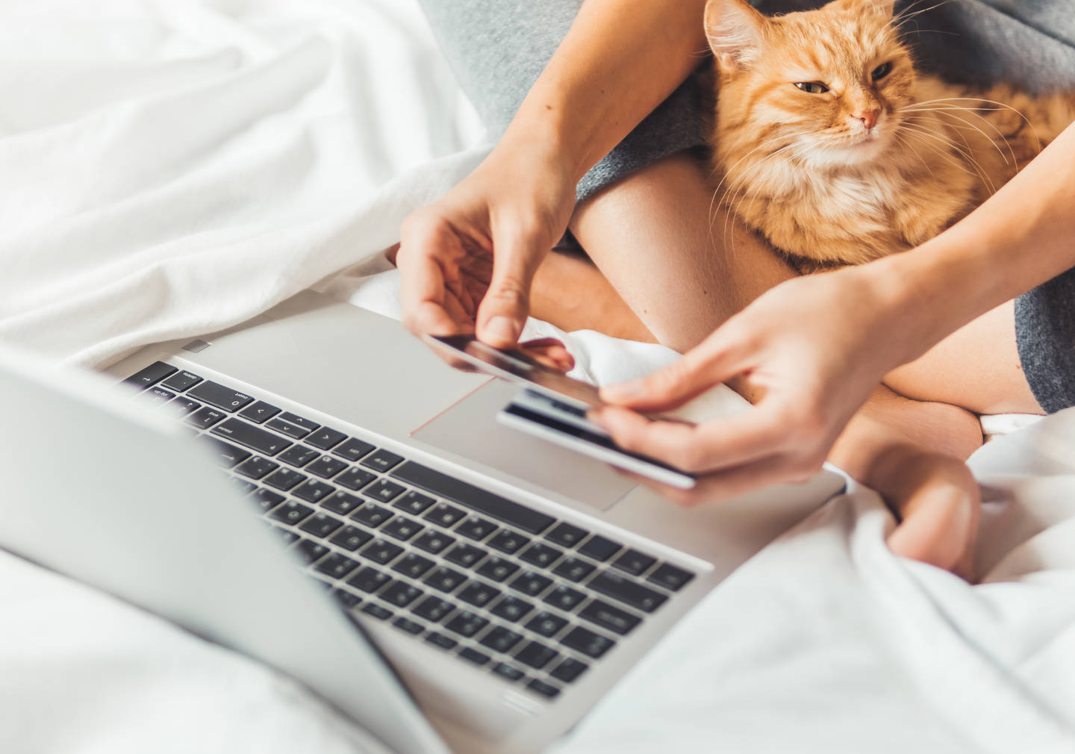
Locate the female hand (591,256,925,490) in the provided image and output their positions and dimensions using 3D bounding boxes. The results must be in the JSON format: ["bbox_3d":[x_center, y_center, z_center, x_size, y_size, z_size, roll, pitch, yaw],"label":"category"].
[{"bbox_3d":[0.093,0.002,0.797,0.148,0.085,0.080,-15,33,-19],"label":"female hand"}]

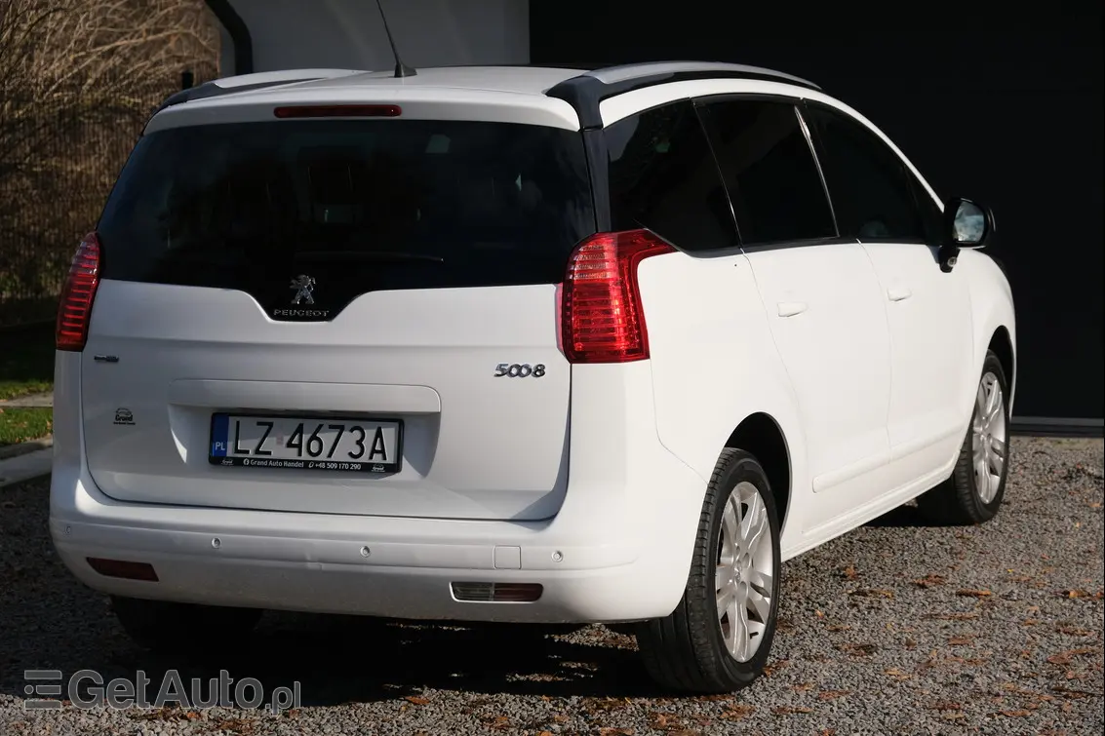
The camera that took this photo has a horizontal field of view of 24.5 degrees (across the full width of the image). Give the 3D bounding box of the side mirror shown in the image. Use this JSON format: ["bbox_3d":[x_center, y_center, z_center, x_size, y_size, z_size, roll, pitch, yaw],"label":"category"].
[{"bbox_3d":[1.371,-0.437,8.398,0.180,0.245,0.140,1,6,23],"label":"side mirror"}]

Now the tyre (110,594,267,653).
[{"bbox_3d":[-1.013,0.490,7.292,0.225,0.650,0.650,1,6,23],"label":"tyre"}]

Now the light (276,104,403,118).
[{"bbox_3d":[-0.540,-0.641,6.360,0.360,0.033,0.040,1,6,23],"label":"light"}]

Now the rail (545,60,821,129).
[{"bbox_3d":[0.443,-0.769,7.102,0.155,0.175,2.020,1,6,23],"label":"rail"}]

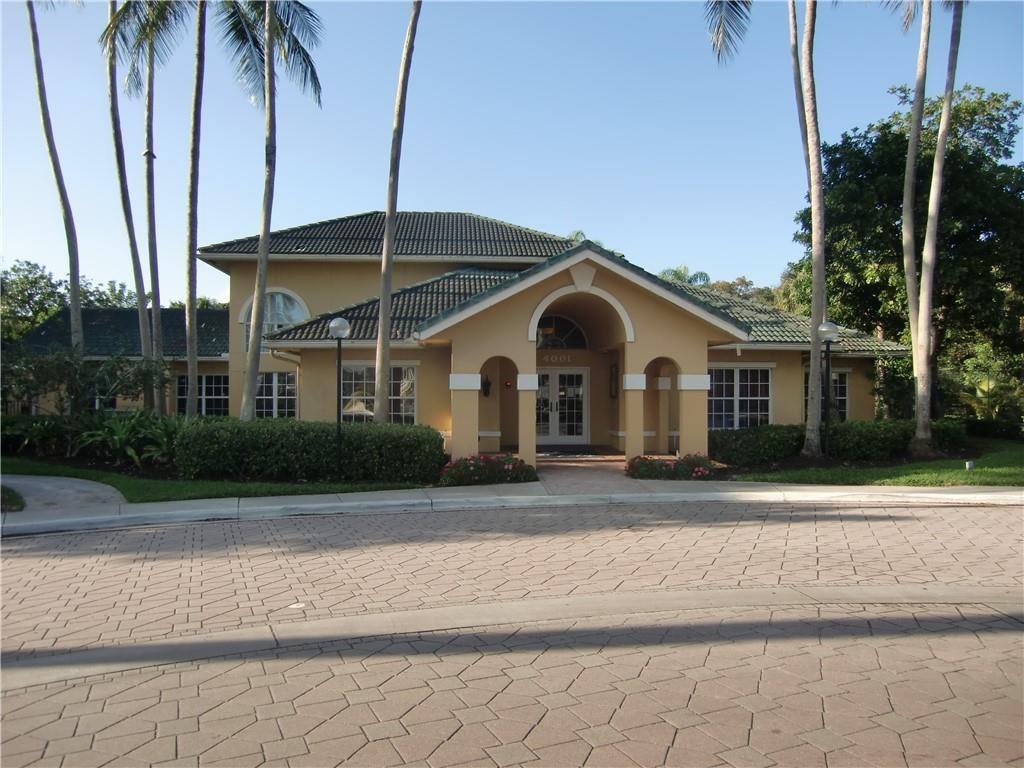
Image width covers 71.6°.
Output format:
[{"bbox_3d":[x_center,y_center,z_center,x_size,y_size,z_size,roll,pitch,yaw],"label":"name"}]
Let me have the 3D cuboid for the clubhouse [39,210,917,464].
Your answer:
[{"bbox_3d":[-2.200,-1.888,20.418,26.500,7.250,14.000,0,-1,-3],"label":"clubhouse"}]

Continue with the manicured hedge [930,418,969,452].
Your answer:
[{"bbox_3d":[10.800,1.237,17.689,1.150,0.790,1.000,0,-1,-20],"label":"manicured hedge"}]

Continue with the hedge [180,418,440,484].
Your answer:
[{"bbox_3d":[-3.600,1.182,12.790,4.700,0.970,1.500,0,-1,3],"label":"hedge"}]

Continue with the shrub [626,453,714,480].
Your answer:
[{"bbox_3d":[2.850,1.449,12.987,1.500,0.400,1.100,0,-1,-2],"label":"shrub"}]

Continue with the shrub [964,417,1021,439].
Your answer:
[{"bbox_3d":[15.700,1.306,22.489,2.200,0.700,1.300,0,-1,-5],"label":"shrub"}]

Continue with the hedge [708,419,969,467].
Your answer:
[{"bbox_3d":[7.750,1.239,16.289,7.700,0.820,1.100,0,-1,-24],"label":"hedge"}]

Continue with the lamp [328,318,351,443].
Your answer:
[{"bbox_3d":[-2.950,0.267,12.198,0.350,2.810,0.350,0,-1,0],"label":"lamp"}]

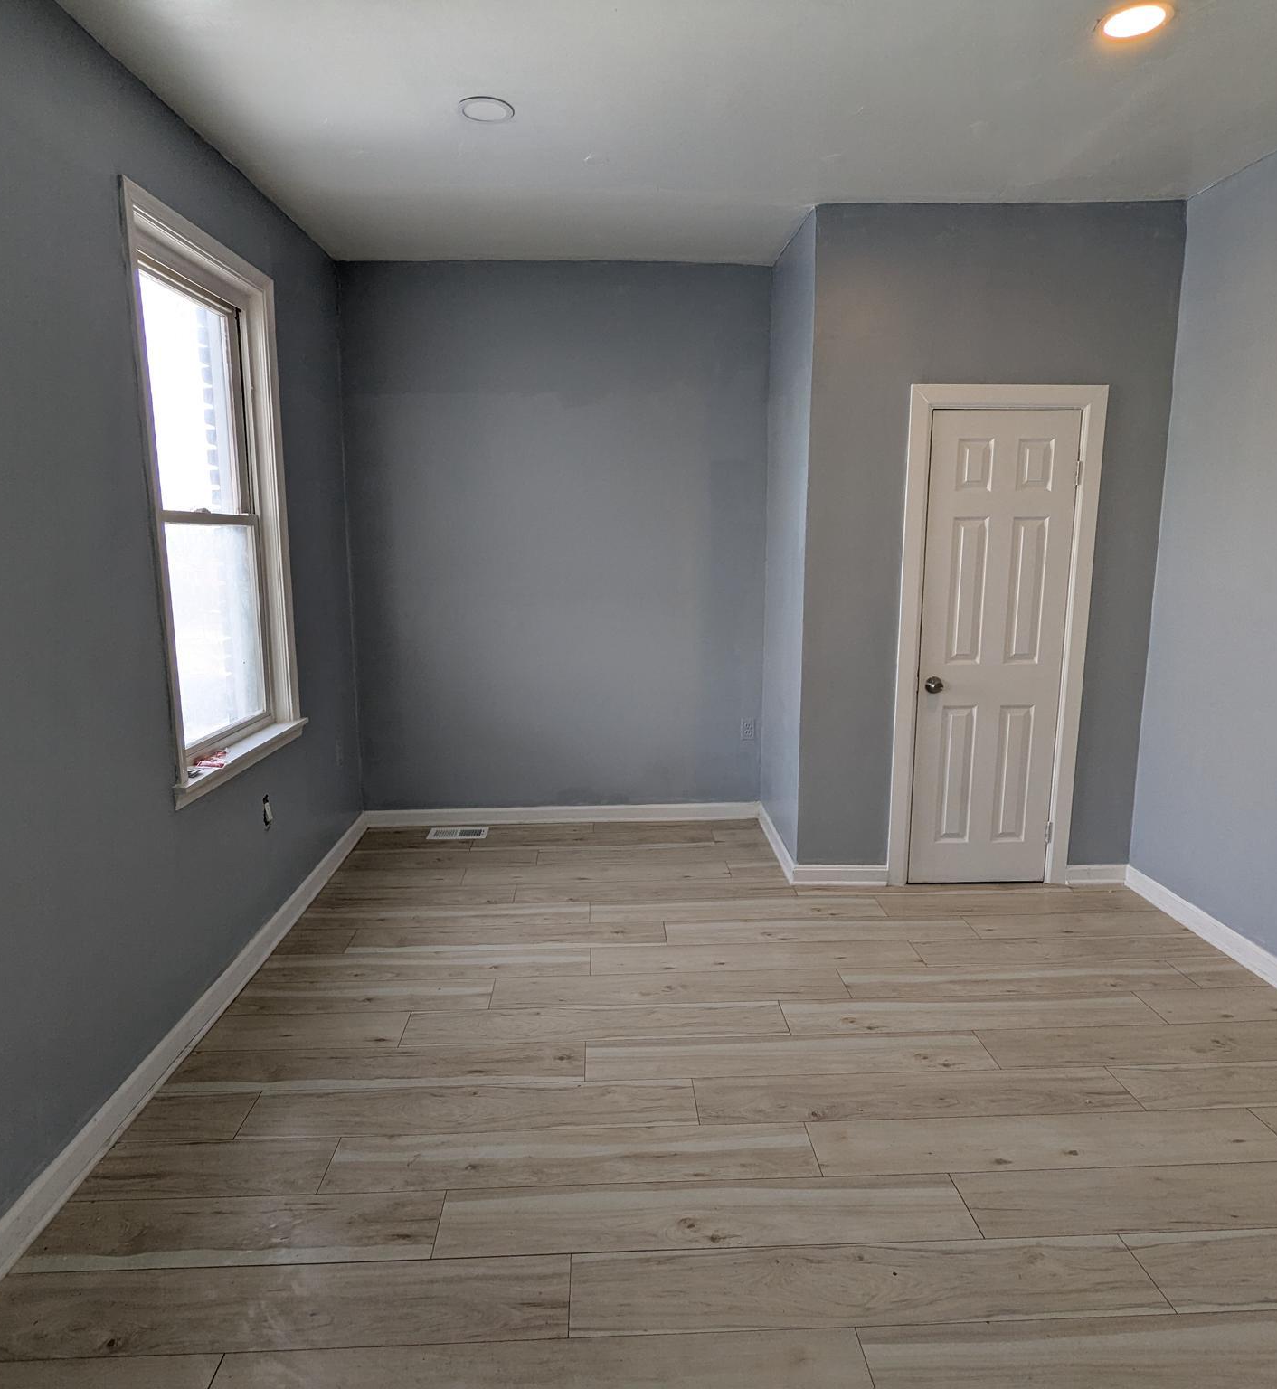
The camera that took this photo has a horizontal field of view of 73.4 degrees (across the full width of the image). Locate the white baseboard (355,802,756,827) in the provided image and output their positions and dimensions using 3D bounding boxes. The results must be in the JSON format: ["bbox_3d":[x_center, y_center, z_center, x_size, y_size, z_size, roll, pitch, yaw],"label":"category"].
[{"bbox_3d":[-0.398,0.664,4.689,2.131,0.087,0.020,-1,11,-2],"label":"white baseboard"}]

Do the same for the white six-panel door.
[{"bbox_3d":[1.513,-0.157,3.690,0.609,2.030,0.036,-1,11,-2],"label":"white six-panel door"}]

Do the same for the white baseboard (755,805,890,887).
[{"bbox_3d":[0.887,0.731,4.279,0.426,0.087,0.921,-1,11,-2],"label":"white baseboard"}]

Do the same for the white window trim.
[{"bbox_3d":[-1.438,-0.604,2.935,0.132,1.779,1.124,-1,11,-2],"label":"white window trim"}]

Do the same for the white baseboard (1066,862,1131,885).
[{"bbox_3d":[2.058,0.803,3.844,0.248,0.087,0.020,-1,11,-2],"label":"white baseboard"}]

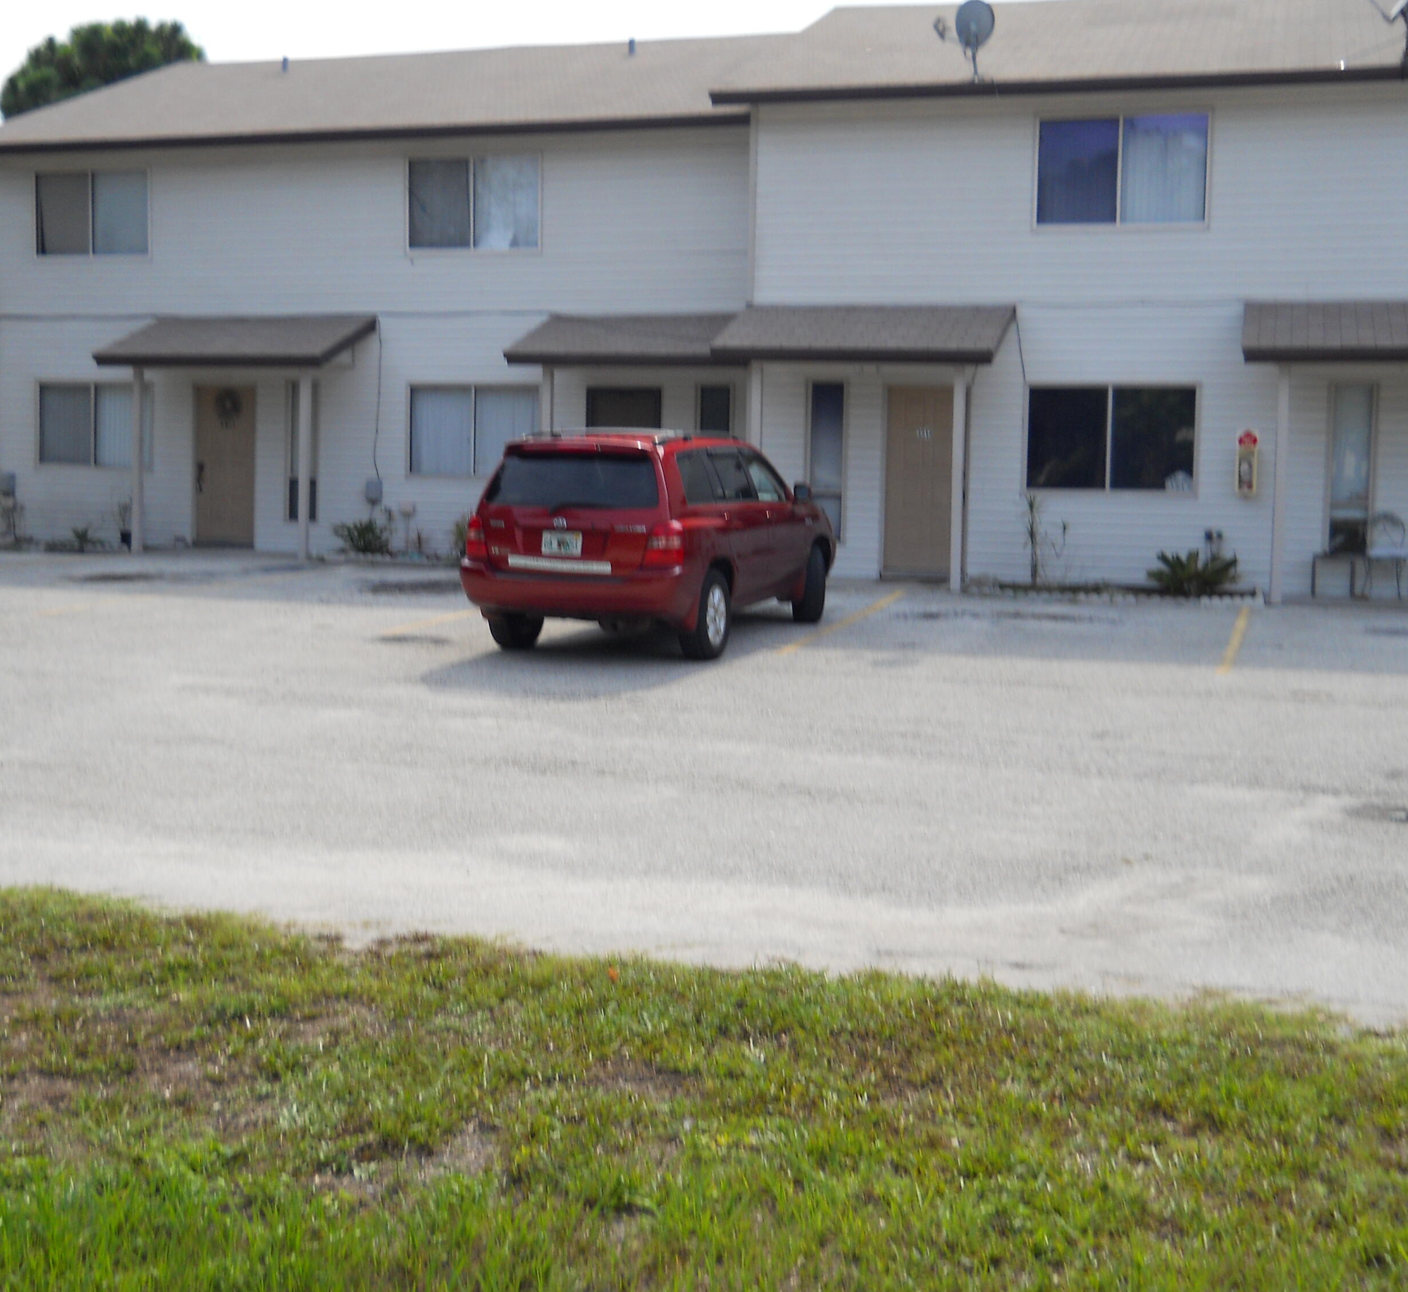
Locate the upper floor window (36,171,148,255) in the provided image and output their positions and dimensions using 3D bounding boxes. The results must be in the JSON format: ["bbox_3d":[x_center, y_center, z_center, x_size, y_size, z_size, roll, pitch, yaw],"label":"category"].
[{"bbox_3d":[-8.282,-5.848,24.917,1.790,1.122,0.100,2,5,16],"label":"upper floor window"}]

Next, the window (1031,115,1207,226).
[{"bbox_3d":[4.506,-5.126,19.859,1.811,1.149,0.100,2,5,16],"label":"window"}]

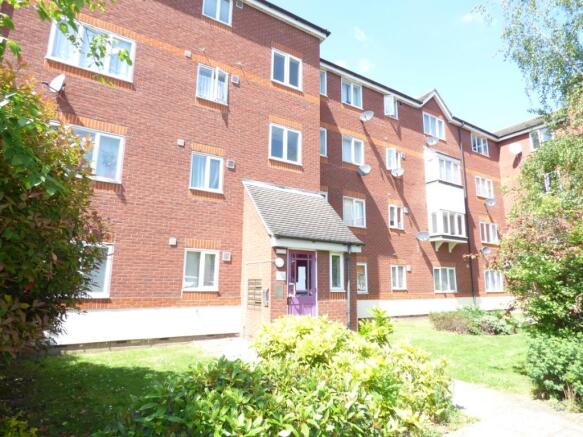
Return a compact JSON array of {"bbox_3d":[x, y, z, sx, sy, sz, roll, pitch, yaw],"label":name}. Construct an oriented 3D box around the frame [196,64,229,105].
[{"bbox_3d":[-2.277,-3.874,9.797,0.926,1.067,0.130,7,-12,-30],"label":"frame"}]

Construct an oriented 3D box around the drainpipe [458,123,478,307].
[{"bbox_3d":[9.281,-0.364,17.657,0.100,10.100,0.100,7,-13,-31],"label":"drainpipe"}]

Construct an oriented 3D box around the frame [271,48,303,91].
[{"bbox_3d":[-0.127,-4.838,11.030,1.171,1.124,0.100,7,-13,-31],"label":"frame"}]

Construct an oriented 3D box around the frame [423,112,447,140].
[{"bbox_3d":[7.587,-4.849,17.850,1.750,1.198,0.100,7,-12,-30],"label":"frame"}]

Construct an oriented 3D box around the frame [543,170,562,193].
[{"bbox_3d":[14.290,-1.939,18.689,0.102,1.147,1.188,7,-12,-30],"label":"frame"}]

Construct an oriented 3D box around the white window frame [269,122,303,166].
[{"bbox_3d":[-0.162,-2.340,10.817,1.191,1.198,0.100,7,-12,-30],"label":"white window frame"}]

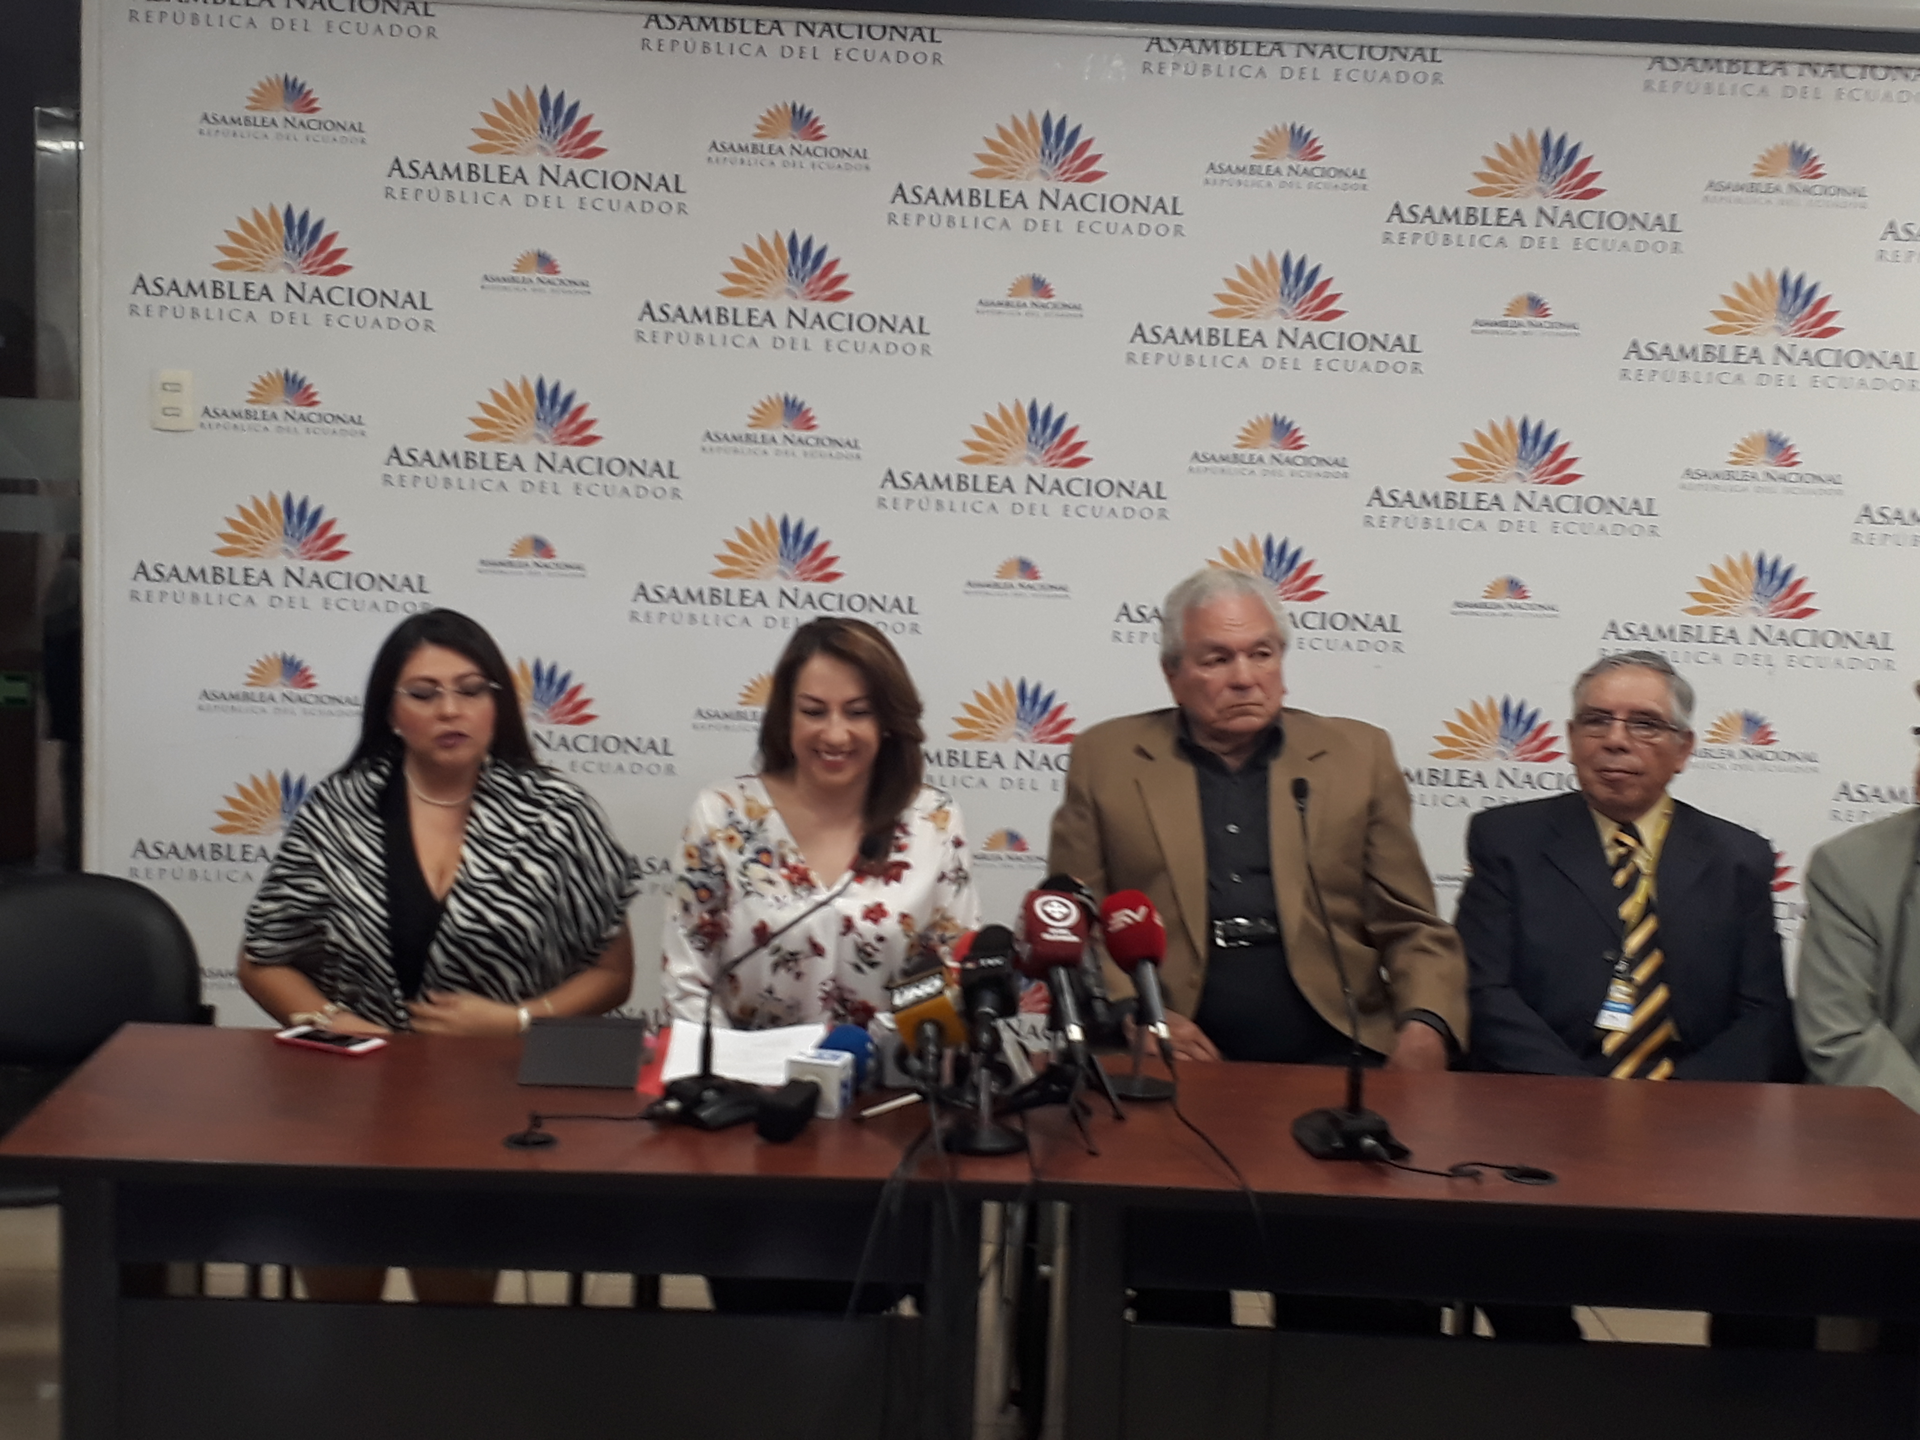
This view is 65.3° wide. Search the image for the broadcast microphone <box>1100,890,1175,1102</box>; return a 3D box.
[{"bbox_3d":[0.239,0.356,1.960,0.100,0.260,0.170,2,4,-9],"label":"broadcast microphone"}]

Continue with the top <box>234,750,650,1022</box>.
[{"bbox_3d":[-0.759,0.263,2.228,0.580,0.450,0.330,2,4,-3],"label":"top"}]

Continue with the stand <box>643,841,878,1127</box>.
[{"bbox_3d":[-0.221,0.304,1.868,0.310,0.340,0.130,-2,6,-43],"label":"stand"}]

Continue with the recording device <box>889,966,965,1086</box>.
[{"bbox_3d":[-0.040,0.354,1.766,0.065,0.075,0.220,-14,20,2],"label":"recording device"}]

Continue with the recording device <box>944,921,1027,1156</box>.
[{"bbox_3d":[0.036,0.370,1.799,0.100,0.240,0.190,2,4,-4],"label":"recording device"}]

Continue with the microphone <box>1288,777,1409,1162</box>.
[{"bbox_3d":[0.467,0.292,1.798,0.130,0.435,0.160,1,4,-14],"label":"microphone"}]

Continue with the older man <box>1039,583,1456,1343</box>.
[{"bbox_3d":[0.407,0.492,2.289,0.600,1.430,0.580,3,4,4],"label":"older man"}]

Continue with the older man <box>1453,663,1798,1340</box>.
[{"bbox_3d":[0.986,0.563,2.251,0.530,1.335,0.740,3,4,9],"label":"older man"}]

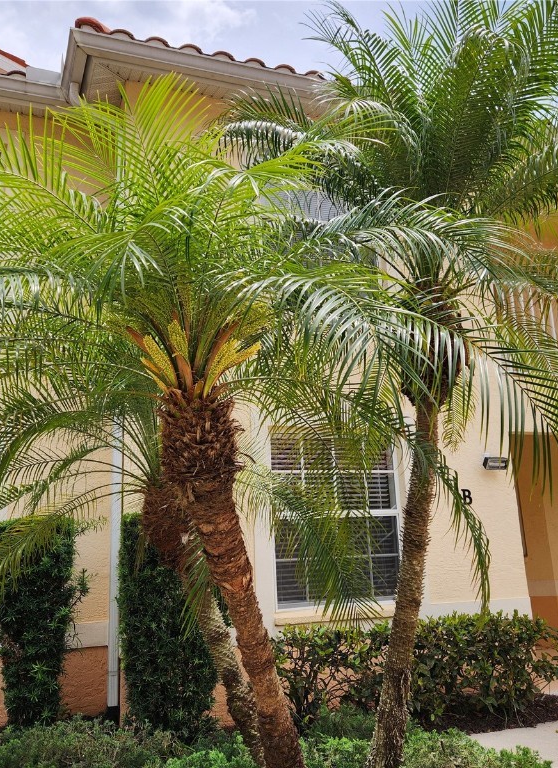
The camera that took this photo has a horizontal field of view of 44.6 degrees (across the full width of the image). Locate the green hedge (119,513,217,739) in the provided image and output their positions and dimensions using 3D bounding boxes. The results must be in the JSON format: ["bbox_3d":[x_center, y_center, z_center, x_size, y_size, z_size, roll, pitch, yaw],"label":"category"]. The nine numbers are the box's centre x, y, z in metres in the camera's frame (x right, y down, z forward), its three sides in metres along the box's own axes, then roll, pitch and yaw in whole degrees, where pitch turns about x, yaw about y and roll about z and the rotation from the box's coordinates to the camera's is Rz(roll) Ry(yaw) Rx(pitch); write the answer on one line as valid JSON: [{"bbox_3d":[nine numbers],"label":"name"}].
[{"bbox_3d":[-0.849,1.857,5.236,0.700,1.670,0.480,2,-13,-20],"label":"green hedge"}]

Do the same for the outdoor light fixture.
[{"bbox_3d":[2.166,0.796,6.862,0.250,0.150,0.170,2,-13,-20],"label":"outdoor light fixture"}]

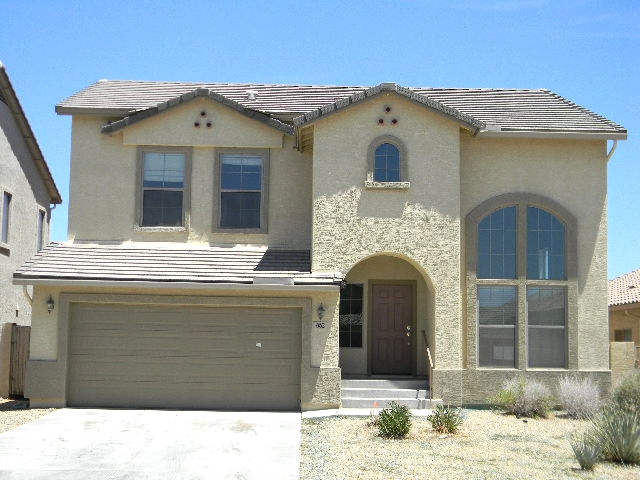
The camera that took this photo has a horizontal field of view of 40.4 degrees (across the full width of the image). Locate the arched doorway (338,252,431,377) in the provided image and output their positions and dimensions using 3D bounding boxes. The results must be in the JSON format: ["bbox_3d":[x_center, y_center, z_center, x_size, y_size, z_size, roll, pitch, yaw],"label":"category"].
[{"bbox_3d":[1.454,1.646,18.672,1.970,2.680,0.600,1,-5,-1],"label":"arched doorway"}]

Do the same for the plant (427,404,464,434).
[{"bbox_3d":[2.200,3.120,15.232,0.667,0.468,0.600,1,-5,-1],"label":"plant"}]

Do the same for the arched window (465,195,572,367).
[{"bbox_3d":[4.374,0.903,18.908,2.336,3.839,0.200,1,-5,-1],"label":"arched window"}]

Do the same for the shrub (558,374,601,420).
[{"bbox_3d":[5.251,3.139,17.585,0.854,0.827,0.800,1,-5,-1],"label":"shrub"}]

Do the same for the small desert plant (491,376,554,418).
[{"bbox_3d":[4.094,3.146,17.566,1.298,0.767,1.000,1,-5,-1],"label":"small desert plant"}]

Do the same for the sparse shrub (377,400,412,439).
[{"bbox_3d":[1.262,3.013,14.715,0.610,0.583,0.580,1,-5,-1],"label":"sparse shrub"}]

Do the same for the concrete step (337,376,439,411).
[{"bbox_3d":[1.474,3.265,18.345,2.065,0.580,0.850,1,-5,-1],"label":"concrete step"}]

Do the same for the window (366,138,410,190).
[{"bbox_3d":[1.443,-1.664,18.641,0.956,1.149,0.160,1,-5,-1],"label":"window"}]

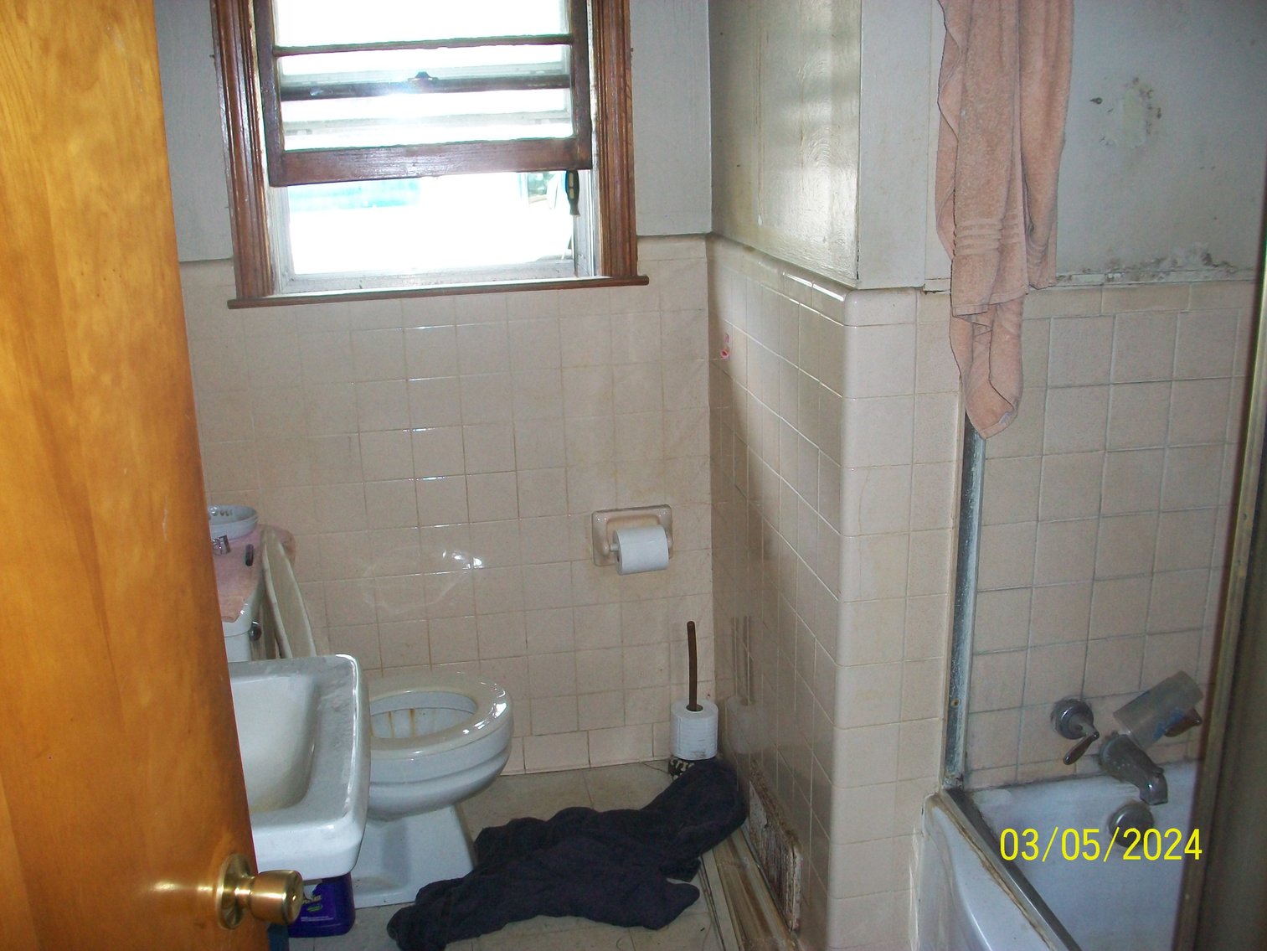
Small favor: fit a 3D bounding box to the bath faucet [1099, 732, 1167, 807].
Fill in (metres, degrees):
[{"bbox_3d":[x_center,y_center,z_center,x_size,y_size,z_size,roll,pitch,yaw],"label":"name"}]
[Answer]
[{"bbox_3d":[0.846,0.501,2.084,0.070,0.078,0.126,-4,17,-9],"label":"bath faucet"}]

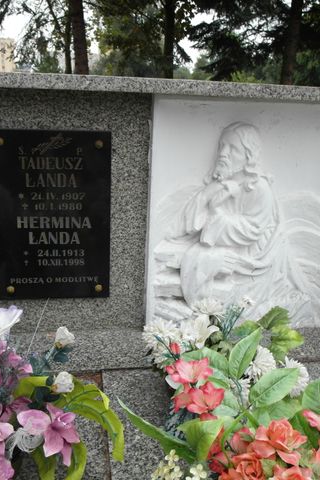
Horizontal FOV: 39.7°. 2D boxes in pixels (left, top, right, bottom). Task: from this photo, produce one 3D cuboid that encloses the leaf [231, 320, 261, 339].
[{"bbox_3d":[0.251,0.267,1.308,0.097,0.054,0.055,7,20,12],"label":"leaf"}]

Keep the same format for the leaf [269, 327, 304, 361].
[{"bbox_3d":[0.384,0.314,1.346,0.109,0.091,0.060,9,21,18],"label":"leaf"}]

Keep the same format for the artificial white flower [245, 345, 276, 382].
[{"bbox_3d":[0.292,0.360,1.289,0.105,0.095,0.075,8,20,15],"label":"artificial white flower"}]

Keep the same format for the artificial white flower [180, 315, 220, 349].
[{"bbox_3d":[0.112,0.259,1.254,0.107,0.085,0.080,5,20,6],"label":"artificial white flower"}]

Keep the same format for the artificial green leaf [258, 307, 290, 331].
[{"bbox_3d":[0.342,0.234,1.325,0.096,0.063,0.055,9,20,16],"label":"artificial green leaf"}]

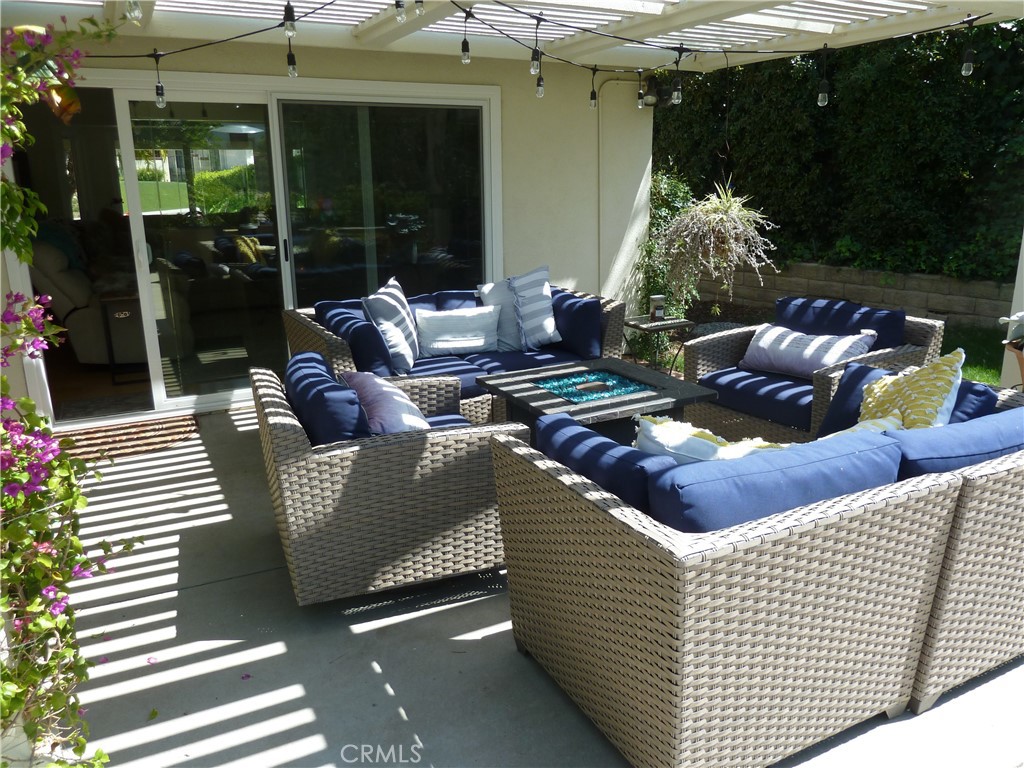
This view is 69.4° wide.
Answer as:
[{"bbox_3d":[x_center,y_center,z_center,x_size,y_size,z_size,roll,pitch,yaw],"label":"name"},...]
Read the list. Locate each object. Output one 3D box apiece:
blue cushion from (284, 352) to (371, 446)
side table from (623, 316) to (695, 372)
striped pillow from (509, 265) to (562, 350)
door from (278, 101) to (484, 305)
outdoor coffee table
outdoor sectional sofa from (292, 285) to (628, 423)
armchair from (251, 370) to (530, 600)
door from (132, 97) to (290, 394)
[{"bbox_3d":[-0.682,0.125,2.811,0.200,0.410,0.580,-22,21,-16],"label":"blue cushion"},{"bbox_3d":[1.036,-0.211,5.307,0.430,0.470,0.360,-9,17,-28],"label":"side table"},{"bbox_3d":[0.161,-0.480,4.701,0.140,0.450,0.410,-8,8,36],"label":"striped pillow"},{"bbox_3d":[-0.840,-1.020,5.419,1.480,1.940,0.070,-9,17,-27],"label":"door"},{"bbox_3d":[0.345,0.288,3.239,0.745,0.590,0.745,-8,17,-26],"label":"outdoor coffee table"},{"bbox_3d":[-0.316,-0.148,4.592,1.908,0.760,0.954,-9,17,-28],"label":"outdoor sectional sofa"},{"bbox_3d":[-0.523,0.326,2.938,0.870,0.700,0.870,-7,16,-20],"label":"armchair"},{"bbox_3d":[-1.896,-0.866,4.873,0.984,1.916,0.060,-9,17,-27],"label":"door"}]

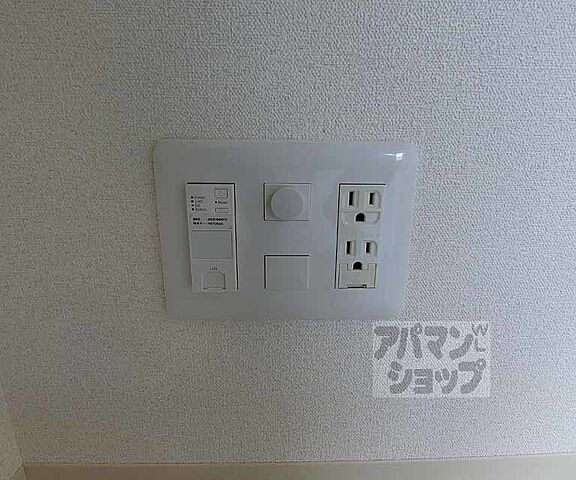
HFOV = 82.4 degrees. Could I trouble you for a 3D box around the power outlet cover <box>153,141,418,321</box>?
[{"bbox_3d":[-0.001,-0.001,0.208,0.162,0.120,0.011,0,12,-1],"label":"power outlet cover"}]

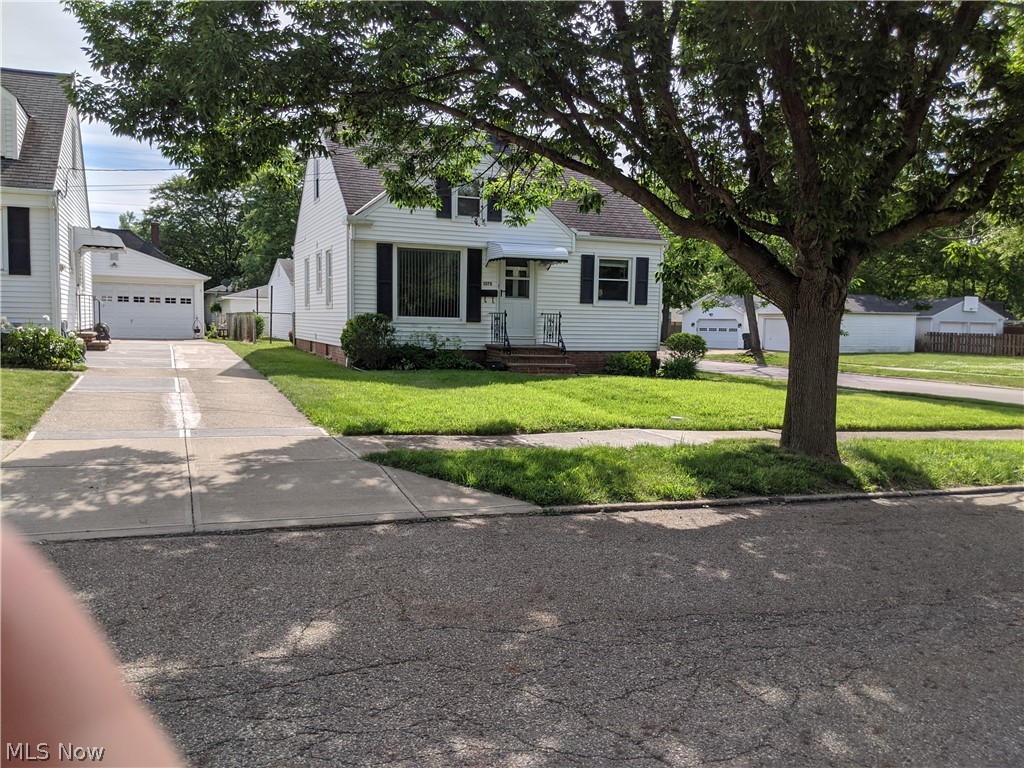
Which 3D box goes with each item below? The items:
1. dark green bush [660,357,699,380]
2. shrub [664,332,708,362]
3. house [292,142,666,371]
[{"bbox_3d":[4.385,-0.444,20.981,1.030,0.600,0.950,-1,5,-23],"label":"dark green bush"},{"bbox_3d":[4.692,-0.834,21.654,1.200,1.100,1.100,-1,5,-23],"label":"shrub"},{"bbox_3d":[-1.368,-3.962,22.957,8.450,6.730,8.900,-1,5,-23],"label":"house"}]

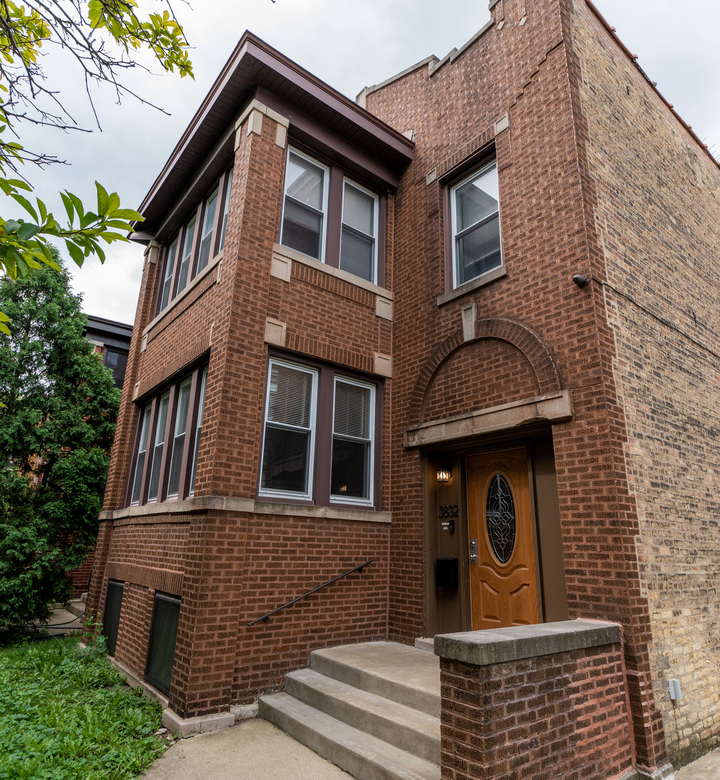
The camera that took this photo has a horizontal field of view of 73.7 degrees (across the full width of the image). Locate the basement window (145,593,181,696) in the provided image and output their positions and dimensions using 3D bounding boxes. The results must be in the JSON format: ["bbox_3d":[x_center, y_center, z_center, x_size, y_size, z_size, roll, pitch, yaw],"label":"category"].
[{"bbox_3d":[-2.091,2.715,5.173,0.100,0.902,0.869,15,-21,-37],"label":"basement window"}]

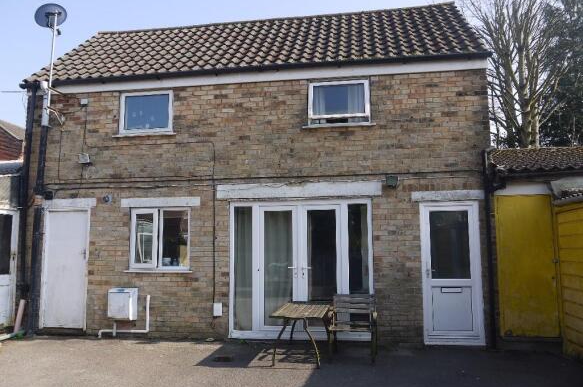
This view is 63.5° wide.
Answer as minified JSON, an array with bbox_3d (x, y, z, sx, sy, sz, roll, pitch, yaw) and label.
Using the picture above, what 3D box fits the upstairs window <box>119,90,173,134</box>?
[{"bbox_3d":[-2.362,-1.314,7.699,0.915,0.690,0.090,-1,-6,9],"label":"upstairs window"}]

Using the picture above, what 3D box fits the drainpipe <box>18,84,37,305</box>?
[{"bbox_3d":[-4.344,-0.048,7.779,0.100,3.590,0.100,-1,-6,9],"label":"drainpipe"}]

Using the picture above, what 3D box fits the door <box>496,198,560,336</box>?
[{"bbox_3d":[3.286,1.009,6.593,0.765,1.955,0.070,-1,-6,9],"label":"door"}]

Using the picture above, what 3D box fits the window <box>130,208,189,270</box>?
[{"bbox_3d":[-2.068,0.710,7.436,1.000,0.965,0.100,-1,-6,9],"label":"window"}]

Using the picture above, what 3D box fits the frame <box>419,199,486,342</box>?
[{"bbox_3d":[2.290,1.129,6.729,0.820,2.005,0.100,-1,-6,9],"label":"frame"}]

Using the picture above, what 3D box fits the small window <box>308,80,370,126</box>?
[{"bbox_3d":[0.727,-1.383,7.185,0.930,0.675,0.160,-1,-6,9],"label":"small window"}]

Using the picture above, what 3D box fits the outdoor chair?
[{"bbox_3d":[0.796,1.732,6.099,0.590,0.767,0.600,-1,-6,9],"label":"outdoor chair"}]

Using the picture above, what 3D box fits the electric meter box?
[{"bbox_3d":[-2.586,1.708,7.264,0.365,0.450,0.240,-1,-6,9],"label":"electric meter box"}]

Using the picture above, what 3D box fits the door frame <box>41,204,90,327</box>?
[{"bbox_3d":[-3.656,1.200,7.633,0.810,1.920,0.090,-1,-6,9],"label":"door frame"}]

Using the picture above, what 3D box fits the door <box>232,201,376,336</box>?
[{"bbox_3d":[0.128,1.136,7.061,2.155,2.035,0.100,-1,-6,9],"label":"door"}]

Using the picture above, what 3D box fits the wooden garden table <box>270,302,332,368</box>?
[{"bbox_3d":[0.150,1.808,6.032,0.610,0.607,1.150,-1,-6,9],"label":"wooden garden table"}]

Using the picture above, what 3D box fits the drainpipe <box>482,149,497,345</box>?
[{"bbox_3d":[2.777,0.742,6.594,0.080,2.770,0.080,-1,-6,9],"label":"drainpipe"}]

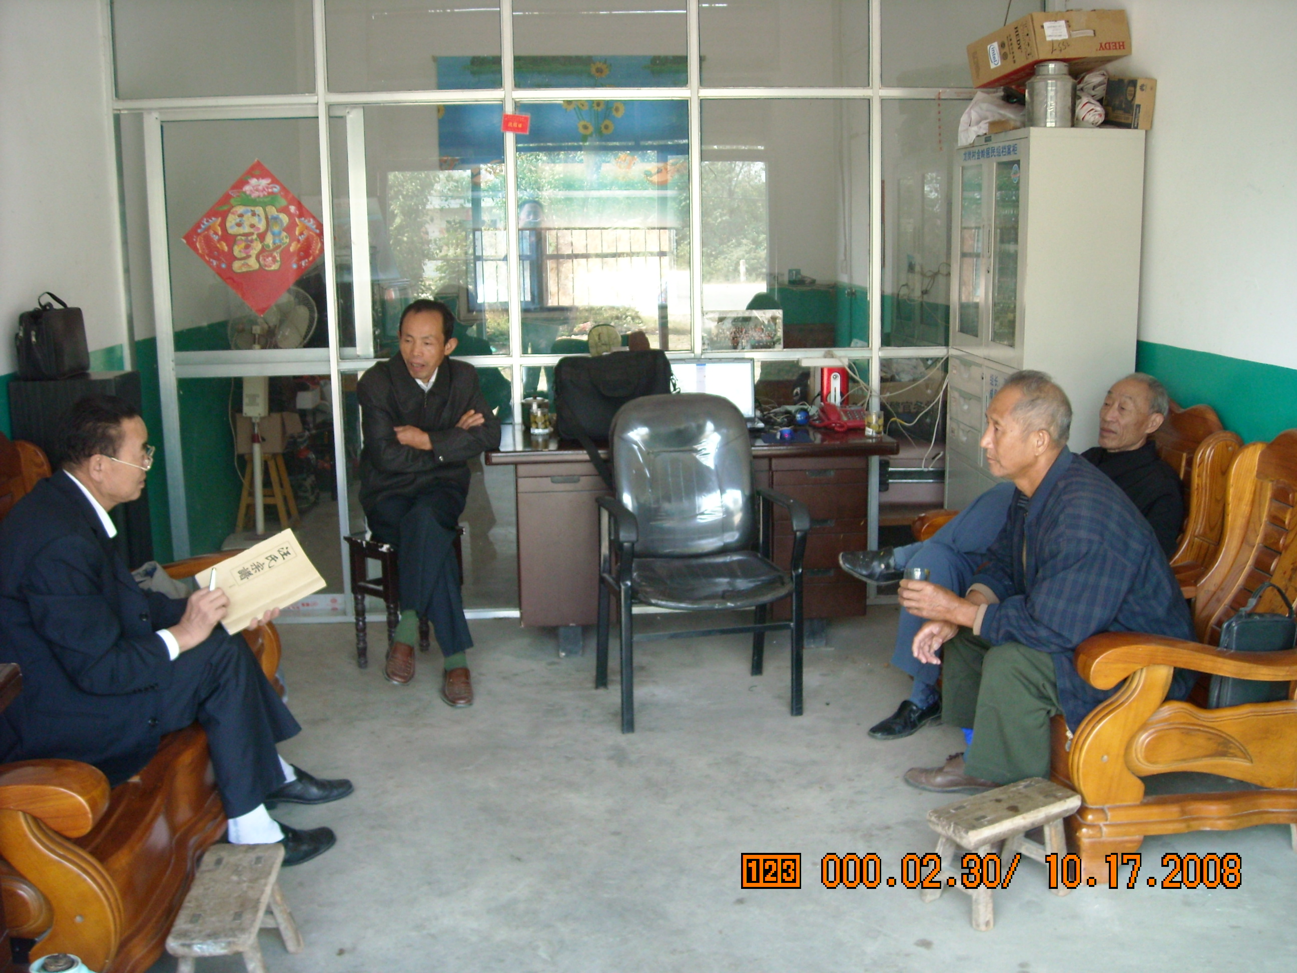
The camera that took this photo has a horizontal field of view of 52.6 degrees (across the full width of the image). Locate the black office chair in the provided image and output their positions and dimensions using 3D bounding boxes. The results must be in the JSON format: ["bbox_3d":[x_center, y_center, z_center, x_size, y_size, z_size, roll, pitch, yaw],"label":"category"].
[{"bbox_3d":[0.136,0.215,4.196,0.610,0.970,0.620,-3,11,-13],"label":"black office chair"}]

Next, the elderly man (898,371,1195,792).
[{"bbox_3d":[1.021,0.273,3.344,0.740,1.130,0.520,-1,10,-2],"label":"elderly man"}]

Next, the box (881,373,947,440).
[{"bbox_3d":[1.086,-0.369,5.741,0.420,0.280,0.340,-1,10,-2],"label":"box"}]

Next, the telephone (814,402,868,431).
[{"bbox_3d":[0.742,-0.273,4.901,0.200,0.090,0.190,-1,10,-2],"label":"telephone"}]

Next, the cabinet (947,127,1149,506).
[{"bbox_3d":[1.389,-0.327,4.722,0.390,1.795,0.900,-1,10,-2],"label":"cabinet"}]

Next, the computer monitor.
[{"bbox_3d":[0.237,-0.367,4.967,0.340,0.235,0.050,-1,2,-2],"label":"computer monitor"}]

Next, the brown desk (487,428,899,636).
[{"bbox_3d":[0.154,0.187,4.868,1.410,0.780,0.690,-1,10,-2],"label":"brown desk"}]

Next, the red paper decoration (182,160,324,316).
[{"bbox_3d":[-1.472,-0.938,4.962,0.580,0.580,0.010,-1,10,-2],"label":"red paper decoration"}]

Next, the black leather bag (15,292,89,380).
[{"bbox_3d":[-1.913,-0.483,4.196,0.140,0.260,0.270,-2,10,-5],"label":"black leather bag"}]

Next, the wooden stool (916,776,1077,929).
[{"bbox_3d":[0.793,0.814,2.931,0.350,0.225,0.170,-7,12,-30],"label":"wooden stool"}]

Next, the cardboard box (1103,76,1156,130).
[{"bbox_3d":[1.535,-1.225,4.216,0.160,0.160,0.100,-1,10,-2],"label":"cardboard box"}]

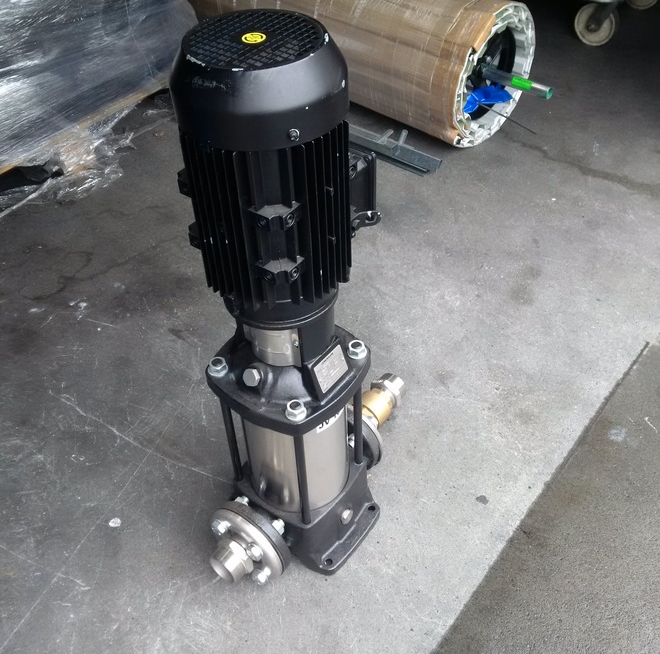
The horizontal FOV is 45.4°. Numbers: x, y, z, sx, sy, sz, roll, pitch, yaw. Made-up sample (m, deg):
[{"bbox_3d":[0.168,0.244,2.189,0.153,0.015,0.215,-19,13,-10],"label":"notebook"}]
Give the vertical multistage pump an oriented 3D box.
[{"bbox_3d":[-0.032,-0.013,1.164,0.252,0.877,0.505,26,50,27],"label":"vertical multistage pump"}]

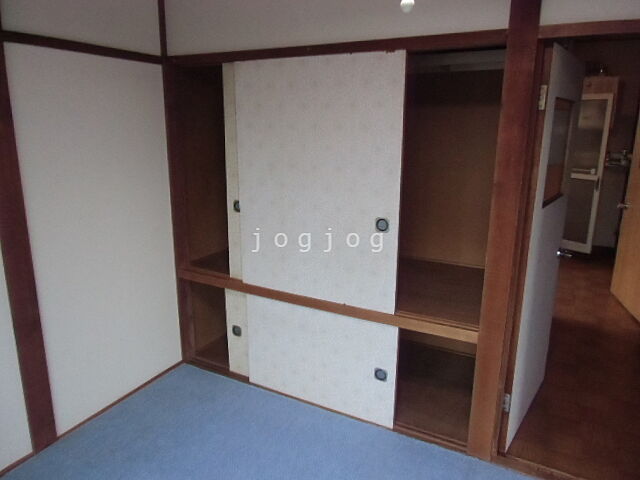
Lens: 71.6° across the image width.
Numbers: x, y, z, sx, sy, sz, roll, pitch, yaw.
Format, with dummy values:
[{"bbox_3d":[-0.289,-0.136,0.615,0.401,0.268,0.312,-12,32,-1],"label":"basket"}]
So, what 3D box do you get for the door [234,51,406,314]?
[{"bbox_3d":[-0.028,-0.270,2.145,0.869,1.151,0.035,7,15,26],"label":"door"}]

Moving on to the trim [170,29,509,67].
[{"bbox_3d":[-0.061,-0.852,2.016,1.708,0.054,0.050,8,15,27],"label":"trim"}]

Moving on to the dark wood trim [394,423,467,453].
[{"bbox_3d":[0.520,0.930,2.112,0.370,0.030,0.055,8,15,27],"label":"dark wood trim"}]

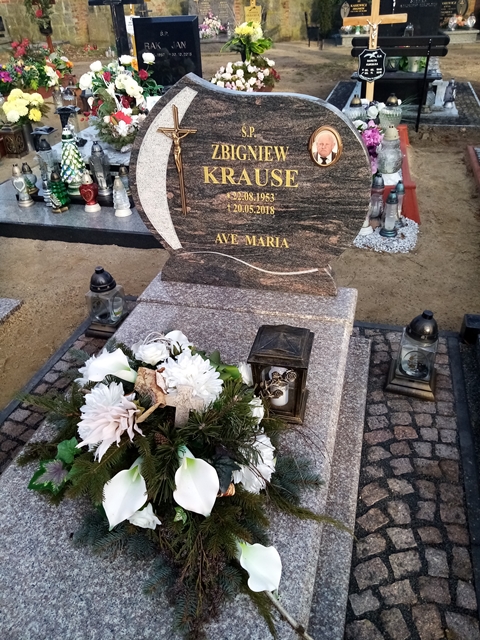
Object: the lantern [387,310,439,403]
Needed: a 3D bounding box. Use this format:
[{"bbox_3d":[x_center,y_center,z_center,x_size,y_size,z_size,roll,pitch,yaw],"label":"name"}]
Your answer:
[{"bbox_3d":[0.672,0.110,1.826,0.180,0.335,0.180,6,37,14],"label":"lantern"}]

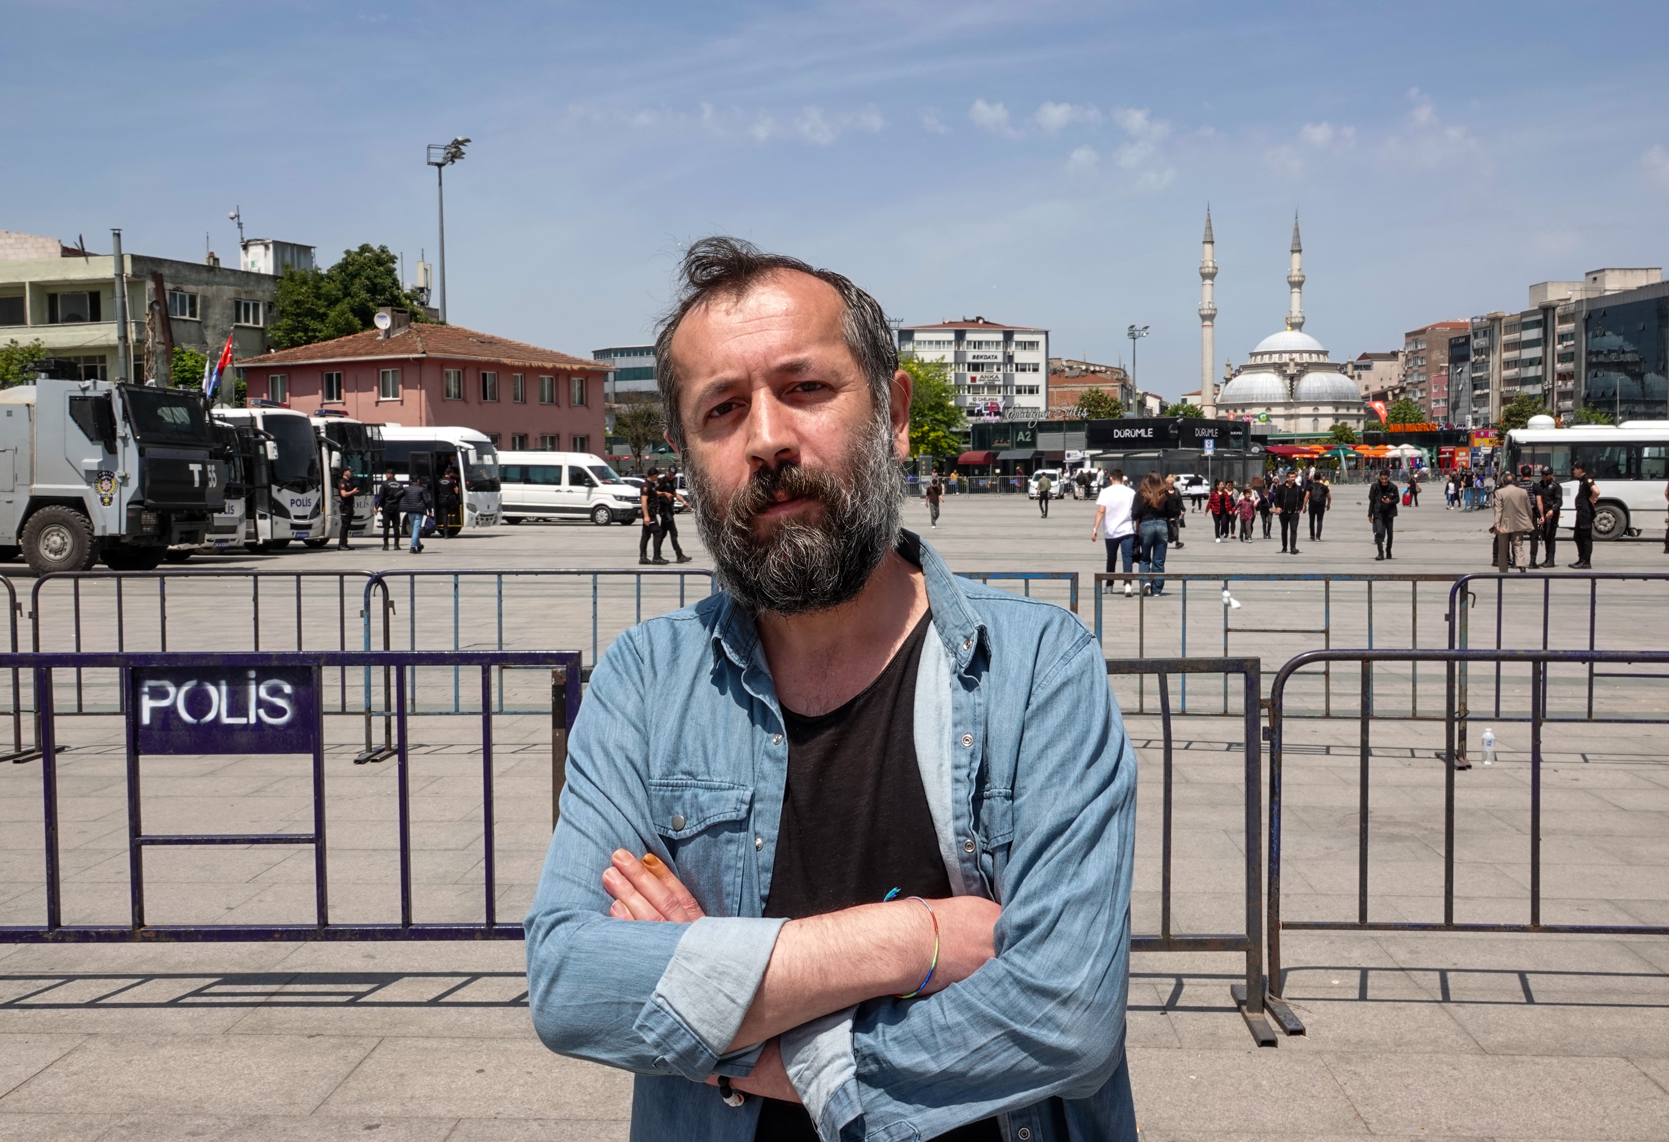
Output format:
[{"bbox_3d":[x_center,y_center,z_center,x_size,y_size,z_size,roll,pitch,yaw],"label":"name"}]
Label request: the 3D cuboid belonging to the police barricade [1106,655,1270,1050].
[{"bbox_3d":[0.272,0.817,5.085,2.050,1.110,0.490,0,3,0],"label":"police barricade"}]

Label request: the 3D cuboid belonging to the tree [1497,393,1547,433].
[{"bbox_3d":[64.317,-12.374,155.548,5.400,8.700,5.400,0,3,0],"label":"tree"}]

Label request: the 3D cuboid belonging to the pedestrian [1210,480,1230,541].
[{"bbox_3d":[9.717,-1.530,41.981,0.550,1.590,0.400,-1,3,-11],"label":"pedestrian"}]

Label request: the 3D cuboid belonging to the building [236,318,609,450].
[{"bbox_3d":[-19.066,-7.316,79.212,12.600,8.900,12.400,2,4,35],"label":"building"}]

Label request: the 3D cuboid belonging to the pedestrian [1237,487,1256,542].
[{"bbox_3d":[10.398,-1.401,42.000,0.470,1.330,0.350,0,3,6],"label":"pedestrian"}]

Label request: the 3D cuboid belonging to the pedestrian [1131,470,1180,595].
[{"bbox_3d":[4.361,-0.510,22.800,0.540,1.730,0.420,0,3,7],"label":"pedestrian"}]

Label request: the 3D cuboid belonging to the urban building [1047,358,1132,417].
[{"bbox_3d":[38.065,-21.939,244.147,13.000,18.300,14.000,1,3,20],"label":"urban building"}]

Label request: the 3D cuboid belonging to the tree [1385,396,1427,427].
[{"bbox_3d":[69.626,-15.951,202.420,5.300,10.300,5.300,0,3,0],"label":"tree"}]

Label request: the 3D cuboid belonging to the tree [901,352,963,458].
[{"bbox_3d":[6.091,-10.211,117.710,7.600,10.640,7.400,0,3,0],"label":"tree"}]

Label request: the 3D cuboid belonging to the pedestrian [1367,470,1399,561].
[{"bbox_3d":[10.663,-1.078,32.400,0.560,1.750,0.400,0,4,14],"label":"pedestrian"}]

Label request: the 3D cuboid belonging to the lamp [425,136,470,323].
[{"bbox_3d":[-20.955,-13.512,90.377,2.300,20.000,1.500,1,4,23],"label":"lamp"}]

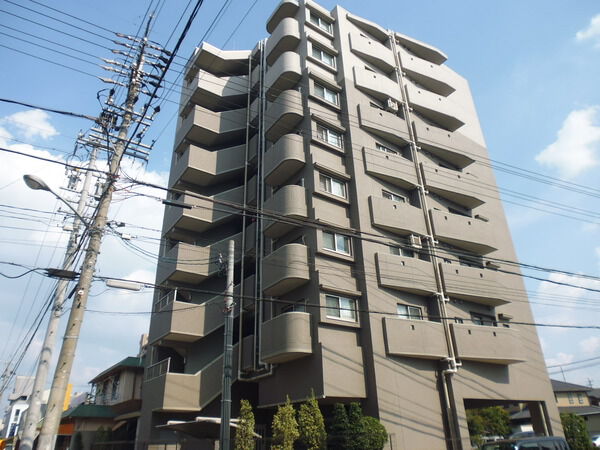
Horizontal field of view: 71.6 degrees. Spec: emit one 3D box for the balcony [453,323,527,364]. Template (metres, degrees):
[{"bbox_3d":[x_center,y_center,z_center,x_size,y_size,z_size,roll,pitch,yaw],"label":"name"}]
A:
[{"bbox_3d":[8.417,5.379,18.746,4.273,1.400,0.979,13,-31,-27],"label":"balcony"}]

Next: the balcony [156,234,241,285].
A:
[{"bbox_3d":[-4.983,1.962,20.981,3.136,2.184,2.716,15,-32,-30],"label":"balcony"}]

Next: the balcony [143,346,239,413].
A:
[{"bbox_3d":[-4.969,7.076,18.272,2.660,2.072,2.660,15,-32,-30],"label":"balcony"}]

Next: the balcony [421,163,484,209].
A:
[{"bbox_3d":[8.214,-2.130,22.404,4.277,1.372,0.910,15,-32,-30],"label":"balcony"}]

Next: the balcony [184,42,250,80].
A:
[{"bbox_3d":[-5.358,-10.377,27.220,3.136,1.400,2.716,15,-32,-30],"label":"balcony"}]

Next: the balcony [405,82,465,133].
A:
[{"bbox_3d":[8.038,-7.110,25.062,4.273,1.400,0.979,13,-31,-27],"label":"balcony"}]

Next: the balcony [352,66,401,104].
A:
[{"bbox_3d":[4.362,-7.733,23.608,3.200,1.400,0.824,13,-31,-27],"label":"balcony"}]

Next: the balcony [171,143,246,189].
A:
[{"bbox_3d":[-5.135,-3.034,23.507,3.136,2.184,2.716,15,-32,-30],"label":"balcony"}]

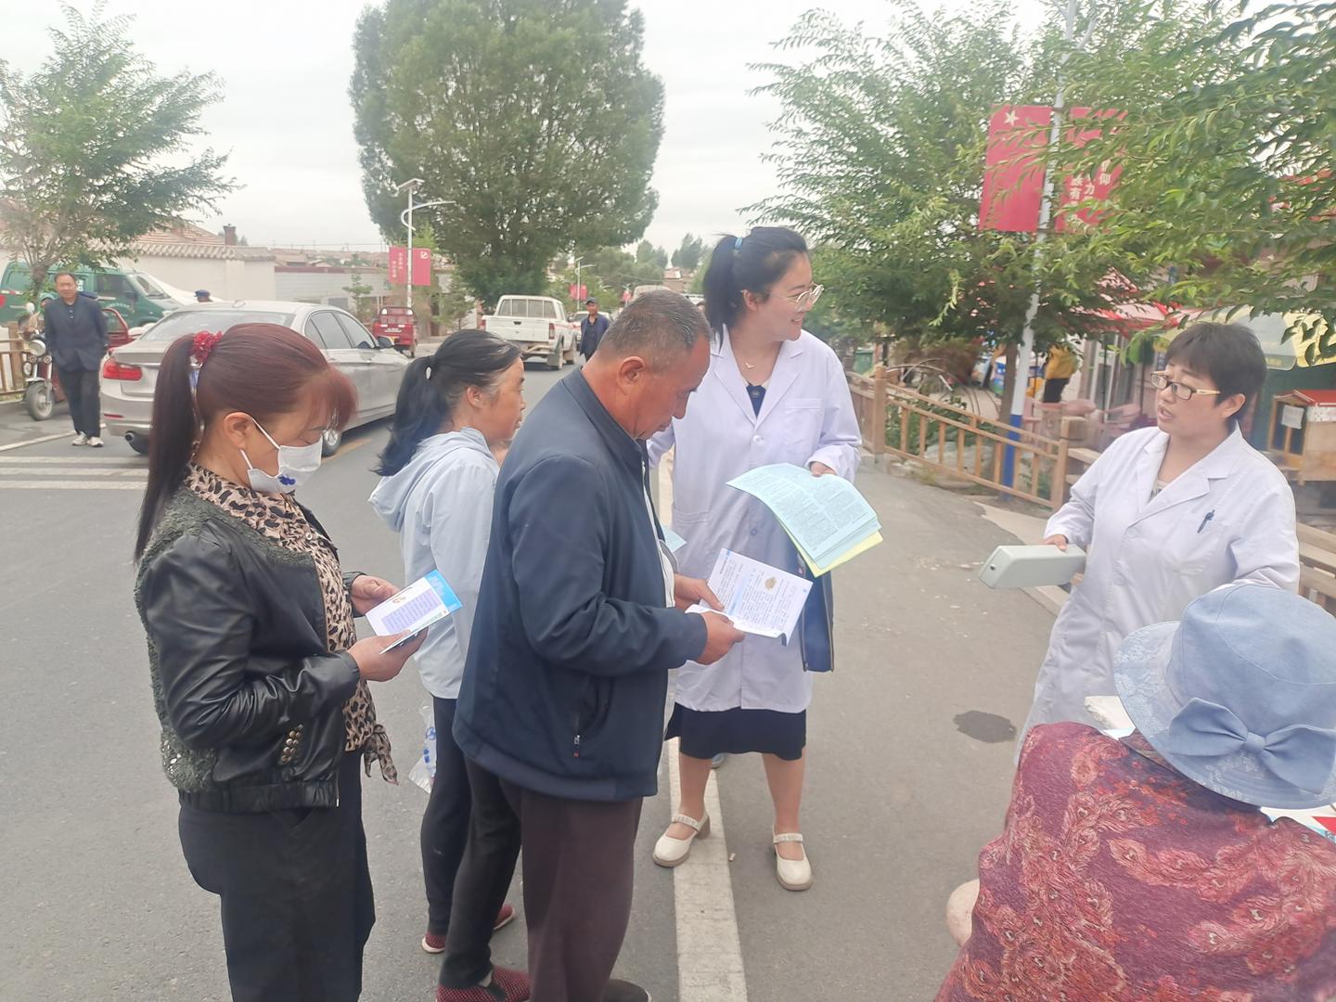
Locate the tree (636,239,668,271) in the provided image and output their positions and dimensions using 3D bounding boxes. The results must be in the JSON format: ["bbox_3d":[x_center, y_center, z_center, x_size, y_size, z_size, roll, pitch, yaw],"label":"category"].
[{"bbox_3d":[-1.906,-22.691,100.855,3.500,8.992,3.500,3,11,0],"label":"tree"}]

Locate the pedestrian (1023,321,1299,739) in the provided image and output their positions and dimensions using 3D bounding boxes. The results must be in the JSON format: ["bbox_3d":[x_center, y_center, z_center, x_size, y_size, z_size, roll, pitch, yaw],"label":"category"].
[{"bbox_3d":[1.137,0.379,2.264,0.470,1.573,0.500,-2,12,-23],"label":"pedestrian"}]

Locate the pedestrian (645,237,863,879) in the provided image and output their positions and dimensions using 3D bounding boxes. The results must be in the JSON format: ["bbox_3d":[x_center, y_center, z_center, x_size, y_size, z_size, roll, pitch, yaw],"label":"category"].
[{"bbox_3d":[0.196,0.192,2.546,0.530,1.740,0.420,3,11,-2],"label":"pedestrian"}]

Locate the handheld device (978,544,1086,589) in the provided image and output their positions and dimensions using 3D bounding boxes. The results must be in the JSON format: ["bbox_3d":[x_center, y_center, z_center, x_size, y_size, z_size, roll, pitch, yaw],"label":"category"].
[{"bbox_3d":[0.726,0.132,1.920,0.245,0.075,0.085,1,30,-35],"label":"handheld device"}]

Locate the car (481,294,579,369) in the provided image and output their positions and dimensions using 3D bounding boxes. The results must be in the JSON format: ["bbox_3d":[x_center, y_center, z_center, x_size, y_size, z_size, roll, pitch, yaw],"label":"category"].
[{"bbox_3d":[-3.512,-4.527,25.915,1.740,1.710,4.950,3,11,0],"label":"car"}]

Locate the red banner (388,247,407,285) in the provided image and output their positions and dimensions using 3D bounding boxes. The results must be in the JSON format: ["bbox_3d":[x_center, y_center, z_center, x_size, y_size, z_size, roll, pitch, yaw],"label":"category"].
[{"bbox_3d":[-8.125,-7.074,29.000,0.560,1.130,0.050,3,11,0],"label":"red banner"}]

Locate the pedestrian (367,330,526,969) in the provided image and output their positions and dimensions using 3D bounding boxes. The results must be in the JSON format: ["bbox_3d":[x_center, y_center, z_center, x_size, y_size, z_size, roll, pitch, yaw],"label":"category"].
[{"bbox_3d":[-0.451,0.330,2.308,0.430,1.490,0.450,-3,13,-30],"label":"pedestrian"}]

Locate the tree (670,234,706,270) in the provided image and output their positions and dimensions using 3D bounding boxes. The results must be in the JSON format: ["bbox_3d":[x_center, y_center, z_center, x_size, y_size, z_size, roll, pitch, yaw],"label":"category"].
[{"bbox_3d":[1.859,-22.933,100.934,3.500,9.822,3.500,3,11,0],"label":"tree"}]

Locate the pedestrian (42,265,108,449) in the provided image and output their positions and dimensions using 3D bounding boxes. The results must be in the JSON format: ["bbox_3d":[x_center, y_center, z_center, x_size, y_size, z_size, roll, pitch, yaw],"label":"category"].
[{"bbox_3d":[-5.635,-1.370,9.290,0.560,1.638,0.360,-2,12,-25],"label":"pedestrian"}]

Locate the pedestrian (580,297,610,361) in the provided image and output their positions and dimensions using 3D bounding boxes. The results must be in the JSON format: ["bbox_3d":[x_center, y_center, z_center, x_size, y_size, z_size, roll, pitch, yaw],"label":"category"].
[{"bbox_3d":[-1.187,-2.365,15.365,0.520,1.732,0.350,4,11,3],"label":"pedestrian"}]

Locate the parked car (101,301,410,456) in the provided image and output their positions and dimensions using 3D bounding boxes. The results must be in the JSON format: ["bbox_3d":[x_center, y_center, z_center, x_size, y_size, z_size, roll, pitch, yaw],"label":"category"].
[{"bbox_3d":[-4.136,-1.402,10.378,1.820,1.440,4.650,2,11,-4],"label":"parked car"}]

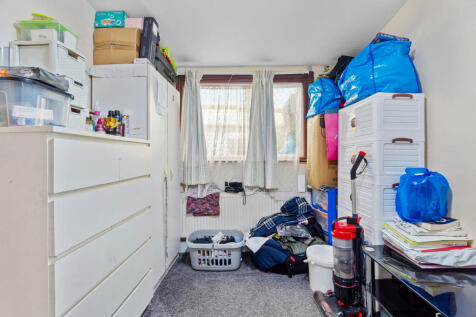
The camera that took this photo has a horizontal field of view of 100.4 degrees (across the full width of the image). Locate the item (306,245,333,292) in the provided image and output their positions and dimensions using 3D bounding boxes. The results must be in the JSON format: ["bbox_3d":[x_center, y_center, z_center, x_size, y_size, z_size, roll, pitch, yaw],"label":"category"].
[{"bbox_3d":[0.765,0.975,1.770,0.300,0.300,0.300,0,0,0],"label":"item"}]

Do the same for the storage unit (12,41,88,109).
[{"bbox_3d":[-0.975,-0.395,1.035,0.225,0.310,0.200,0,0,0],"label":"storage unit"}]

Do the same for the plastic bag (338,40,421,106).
[{"bbox_3d":[1.100,-0.640,1.590,0.360,0.400,0.450,0,0,0],"label":"plastic bag"}]

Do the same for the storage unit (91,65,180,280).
[{"bbox_3d":[-0.924,0.178,1.929,0.480,1.880,0.740,0,1,3],"label":"storage unit"}]

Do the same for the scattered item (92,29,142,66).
[{"bbox_3d":[-0.955,-0.860,1.680,0.330,0.280,0.300,0,0,0],"label":"scattered item"}]

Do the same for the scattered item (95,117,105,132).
[{"bbox_3d":[-0.836,-0.194,1.200,0.060,0.115,0.055,0,1,3],"label":"scattered item"}]

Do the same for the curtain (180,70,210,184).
[{"bbox_3d":[-0.516,-0.354,2.380,0.360,1.390,0.110,0,0,0],"label":"curtain"}]

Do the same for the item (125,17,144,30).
[{"bbox_3d":[-0.870,-1.070,1.690,0.180,0.140,0.190,0,0,0],"label":"item"}]

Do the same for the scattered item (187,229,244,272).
[{"bbox_3d":[-0.236,0.969,2.140,0.590,0.280,0.390,0,1,3],"label":"scattered item"}]

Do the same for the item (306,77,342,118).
[{"bbox_3d":[1.054,-0.709,2.353,0.400,0.420,0.420,0,1,3],"label":"item"}]

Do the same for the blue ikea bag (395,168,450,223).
[{"bbox_3d":[1.110,0.225,1.190,0.320,0.320,0.280,0,0,0],"label":"blue ikea bag"}]

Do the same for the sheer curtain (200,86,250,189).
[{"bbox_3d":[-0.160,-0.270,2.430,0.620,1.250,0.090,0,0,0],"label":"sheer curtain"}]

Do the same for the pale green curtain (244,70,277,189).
[{"bbox_3d":[0.304,-0.383,2.620,0.430,1.560,0.120,0,1,3],"label":"pale green curtain"}]

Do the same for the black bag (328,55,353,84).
[{"bbox_3d":[1.102,-0.942,2.111,0.290,0.310,0.280,0,1,3],"label":"black bag"}]

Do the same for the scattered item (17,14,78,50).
[{"bbox_3d":[-0.965,-0.630,1.015,0.220,0.150,0.150,0,0,0],"label":"scattered item"}]

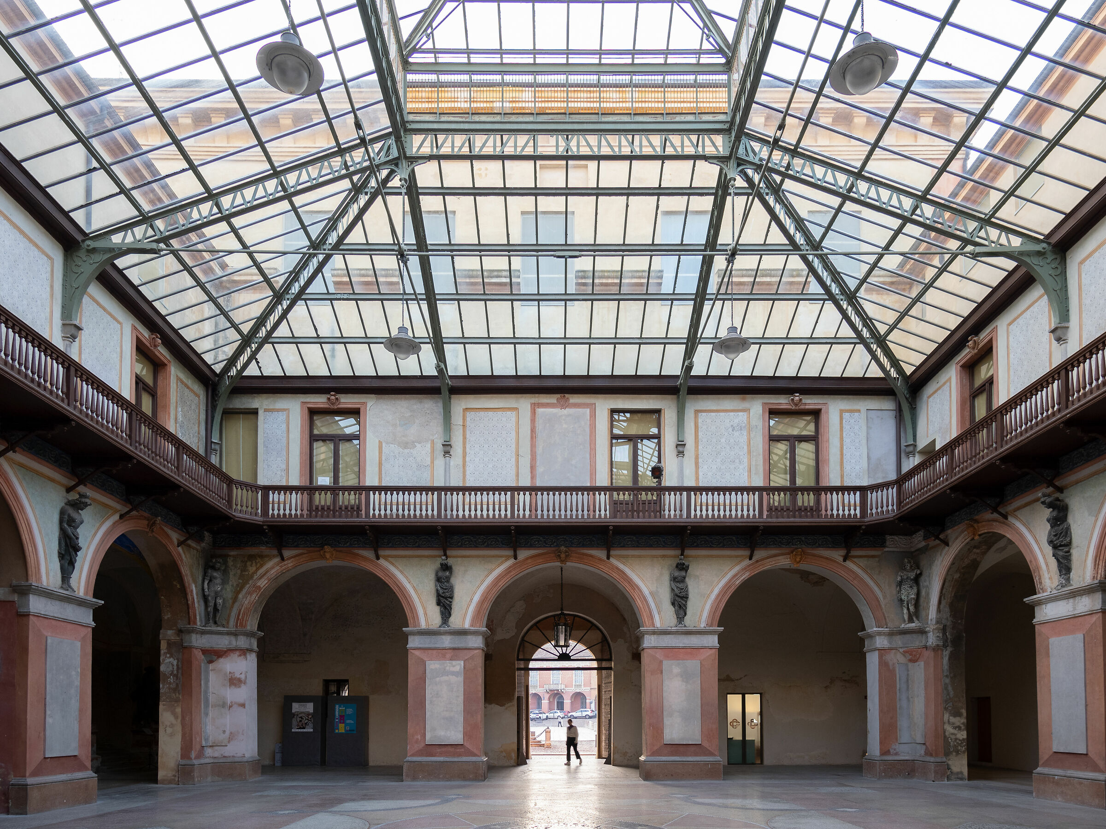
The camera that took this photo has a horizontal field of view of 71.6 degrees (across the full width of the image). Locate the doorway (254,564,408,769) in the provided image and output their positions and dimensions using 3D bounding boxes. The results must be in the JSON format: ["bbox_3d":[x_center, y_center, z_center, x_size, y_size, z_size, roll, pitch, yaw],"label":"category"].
[{"bbox_3d":[-5.907,6.769,20.400,4.100,5.450,0.650,0,-8,0],"label":"doorway"}]

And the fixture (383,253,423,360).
[{"bbox_3d":[-2.900,-2.120,14.900,0.730,2.050,0.730,0,-3,0],"label":"fixture"}]

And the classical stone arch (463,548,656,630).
[{"bbox_3d":[0.230,4.655,20.400,5.100,2.150,0.600,0,-8,0],"label":"classical stone arch"}]

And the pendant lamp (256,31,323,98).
[{"bbox_3d":[-2.912,-3.888,8.500,0.700,0.560,0.700,0,-8,0],"label":"pendant lamp"}]

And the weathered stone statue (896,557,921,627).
[{"bbox_3d":[9.500,4.730,20.500,0.650,1.850,0.470,-2,-4,37],"label":"weathered stone statue"}]

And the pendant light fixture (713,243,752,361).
[{"bbox_3d":[3.343,-2.103,14.300,0.700,2.150,0.700,0,-8,0],"label":"pendant light fixture"}]

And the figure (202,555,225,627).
[{"bbox_3d":[-9.050,4.720,20.450,0.600,1.900,0.470,2,-4,-37],"label":"figure"}]

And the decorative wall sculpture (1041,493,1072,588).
[{"bbox_3d":[9.459,2.369,14.400,0.420,1.800,0.500,0,-8,0],"label":"decorative wall sculpture"}]

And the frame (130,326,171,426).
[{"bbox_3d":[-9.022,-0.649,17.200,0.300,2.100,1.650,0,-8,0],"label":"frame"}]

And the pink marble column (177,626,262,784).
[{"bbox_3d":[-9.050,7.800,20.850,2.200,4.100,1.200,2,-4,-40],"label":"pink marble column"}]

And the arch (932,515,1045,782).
[{"bbox_3d":[10.500,5.800,18.200,0.900,5.800,4.000,0,-3,0],"label":"arch"}]

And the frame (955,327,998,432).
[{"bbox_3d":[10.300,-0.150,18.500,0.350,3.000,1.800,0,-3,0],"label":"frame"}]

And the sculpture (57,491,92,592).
[{"bbox_3d":[-9.050,2.420,14.520,0.500,1.900,0.600,-1,-3,14],"label":"sculpture"}]

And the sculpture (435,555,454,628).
[{"bbox_3d":[-2.817,4.608,20.000,0.480,1.900,0.400,0,-8,0],"label":"sculpture"}]

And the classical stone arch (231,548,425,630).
[{"bbox_3d":[-5.965,4.643,20.400,5.050,2.150,0.600,0,-8,0],"label":"classical stone arch"}]

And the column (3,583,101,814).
[{"bbox_3d":[-9.750,5.420,14.500,1.200,4.100,2.300,0,-3,0],"label":"column"}]

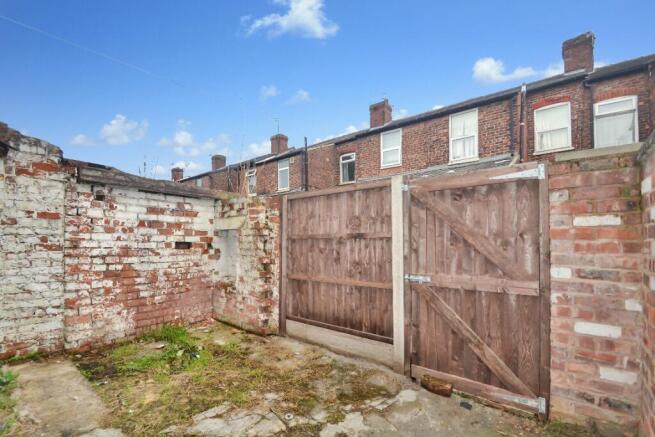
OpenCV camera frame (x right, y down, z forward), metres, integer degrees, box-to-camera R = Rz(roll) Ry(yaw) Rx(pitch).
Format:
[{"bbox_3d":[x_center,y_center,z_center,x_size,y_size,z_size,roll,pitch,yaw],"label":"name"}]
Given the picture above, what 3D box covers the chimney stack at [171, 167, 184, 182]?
[{"bbox_3d":[-16.102,-4.637,29.306,0.800,1.380,0.900,-2,-4,36],"label":"chimney stack"}]

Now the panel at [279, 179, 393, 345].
[{"bbox_3d":[0.019,0.425,2.852,1.372,1.436,0.070,-2,-4,36],"label":"panel"}]

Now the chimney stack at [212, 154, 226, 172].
[{"bbox_3d":[-9.785,-5.010,24.733,0.800,1.350,0.900,-2,-4,36],"label":"chimney stack"}]

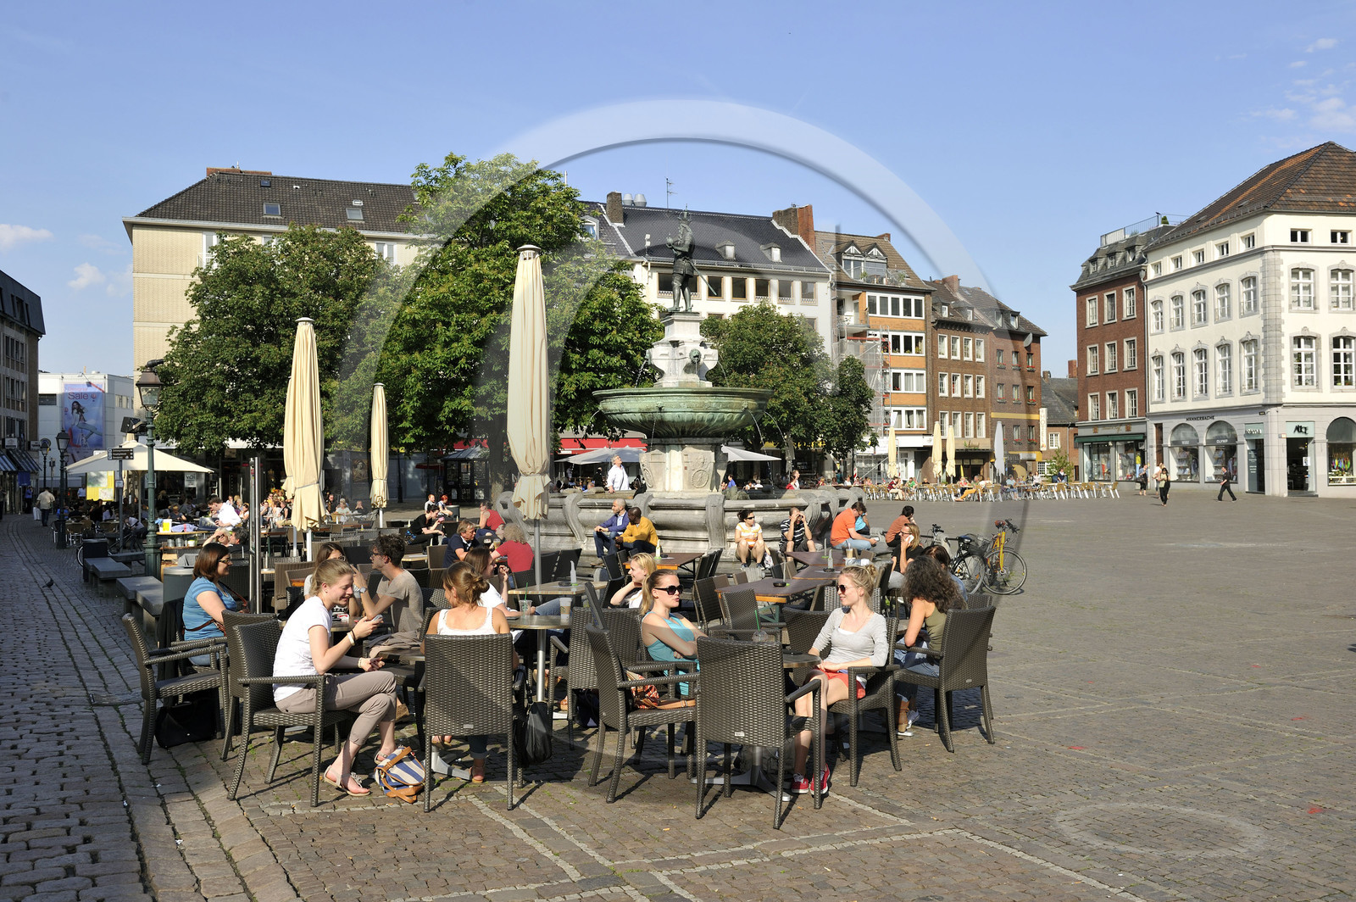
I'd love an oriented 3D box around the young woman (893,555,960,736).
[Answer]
[{"bbox_3d":[1.614,1.314,7.902,0.460,1.200,0.650,0,-1,-45],"label":"young woman"}]

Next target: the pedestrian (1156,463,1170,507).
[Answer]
[{"bbox_3d":[19.988,1.480,49.500,0.500,1.670,0.400,-1,-1,27],"label":"pedestrian"}]

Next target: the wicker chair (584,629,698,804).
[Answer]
[{"bbox_3d":[-0.183,1.439,6.738,0.565,0.910,0.550,0,-2,-17],"label":"wicker chair"}]

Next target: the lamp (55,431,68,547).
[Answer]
[{"bbox_3d":[-17.026,1.069,33.300,0.400,3.270,0.400,0,-1,-30],"label":"lamp"}]

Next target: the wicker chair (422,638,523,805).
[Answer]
[{"bbox_3d":[-1.103,1.413,6.484,0.550,0.905,0.560,-1,-1,-3],"label":"wicker chair"}]

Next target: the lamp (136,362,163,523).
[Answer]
[{"bbox_3d":[-7.718,0.426,17.600,0.420,3.460,0.420,0,-1,-30],"label":"lamp"}]

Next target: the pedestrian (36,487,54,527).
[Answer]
[{"bbox_3d":[-26.236,2.392,50.000,0.620,1.670,0.420,0,-1,-22],"label":"pedestrian"}]

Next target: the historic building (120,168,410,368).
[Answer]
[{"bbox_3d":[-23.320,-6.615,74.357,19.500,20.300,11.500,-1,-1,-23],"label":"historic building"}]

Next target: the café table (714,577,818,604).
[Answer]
[{"bbox_3d":[0.838,1.530,10.276,0.660,0.750,1.220,-1,-1,24],"label":"café table"}]

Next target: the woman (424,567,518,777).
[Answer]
[{"bbox_3d":[-1.143,1.238,6.652,0.480,1.250,0.780,-1,-1,-8],"label":"woman"}]

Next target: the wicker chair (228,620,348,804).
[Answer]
[{"bbox_3d":[-2.118,1.420,6.639,0.560,0.905,0.550,-1,-1,6],"label":"wicker chair"}]

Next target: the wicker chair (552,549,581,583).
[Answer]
[{"bbox_3d":[-1.397,1.547,13.431,0.570,0.900,0.550,-1,-1,32],"label":"wicker chair"}]

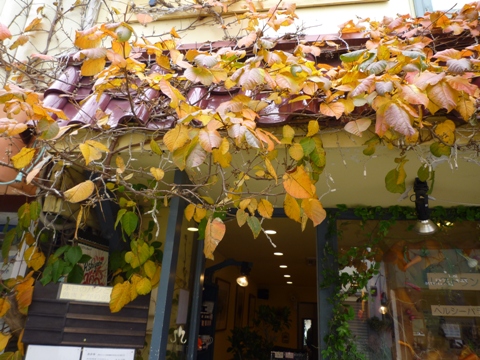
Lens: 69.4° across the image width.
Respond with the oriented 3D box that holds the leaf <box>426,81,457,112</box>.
[{"bbox_3d":[0.858,-0.356,1.480,0.115,0.126,0.050,-4,-24,20],"label":"leaf"}]

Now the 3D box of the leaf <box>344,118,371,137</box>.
[{"bbox_3d":[0.490,-0.219,1.450,0.098,0.063,0.045,-2,-23,14],"label":"leaf"}]

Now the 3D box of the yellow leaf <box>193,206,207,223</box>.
[{"bbox_3d":[-0.184,0.156,1.590,0.059,0.069,0.030,4,-19,-3],"label":"yellow leaf"}]

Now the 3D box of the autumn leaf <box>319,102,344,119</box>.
[{"bbox_3d":[0.403,-0.306,1.530,0.108,0.058,0.045,-1,-23,12],"label":"autumn leaf"}]

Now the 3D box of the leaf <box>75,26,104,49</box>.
[{"bbox_3d":[-0.815,-0.768,1.870,0.130,0.088,0.060,8,-22,-10],"label":"leaf"}]

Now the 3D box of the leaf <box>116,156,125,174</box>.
[{"bbox_3d":[-0.580,-0.075,1.690,0.032,0.088,0.030,7,-20,-10],"label":"leaf"}]

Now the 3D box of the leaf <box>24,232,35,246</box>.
[{"bbox_3d":[-1.002,0.283,1.650,0.035,0.062,0.025,8,-22,-10],"label":"leaf"}]

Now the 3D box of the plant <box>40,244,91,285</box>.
[{"bbox_3d":[-0.875,0.435,1.760,0.210,0.195,0.140,8,-20,-12],"label":"plant"}]

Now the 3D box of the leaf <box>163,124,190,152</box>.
[{"bbox_3d":[-0.295,-0.195,1.640,0.119,0.117,0.050,5,-19,-6],"label":"leaf"}]

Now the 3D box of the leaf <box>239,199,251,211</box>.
[{"bbox_3d":[0.024,0.110,1.560,0.053,0.045,0.030,3,-19,1],"label":"leaf"}]

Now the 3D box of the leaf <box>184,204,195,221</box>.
[{"bbox_3d":[-0.229,0.151,1.590,0.042,0.070,0.030,5,-19,-4],"label":"leaf"}]

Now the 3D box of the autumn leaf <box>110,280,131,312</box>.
[{"bbox_3d":[-0.561,0.547,1.630,0.078,0.137,0.045,6,-22,-3],"label":"autumn leaf"}]

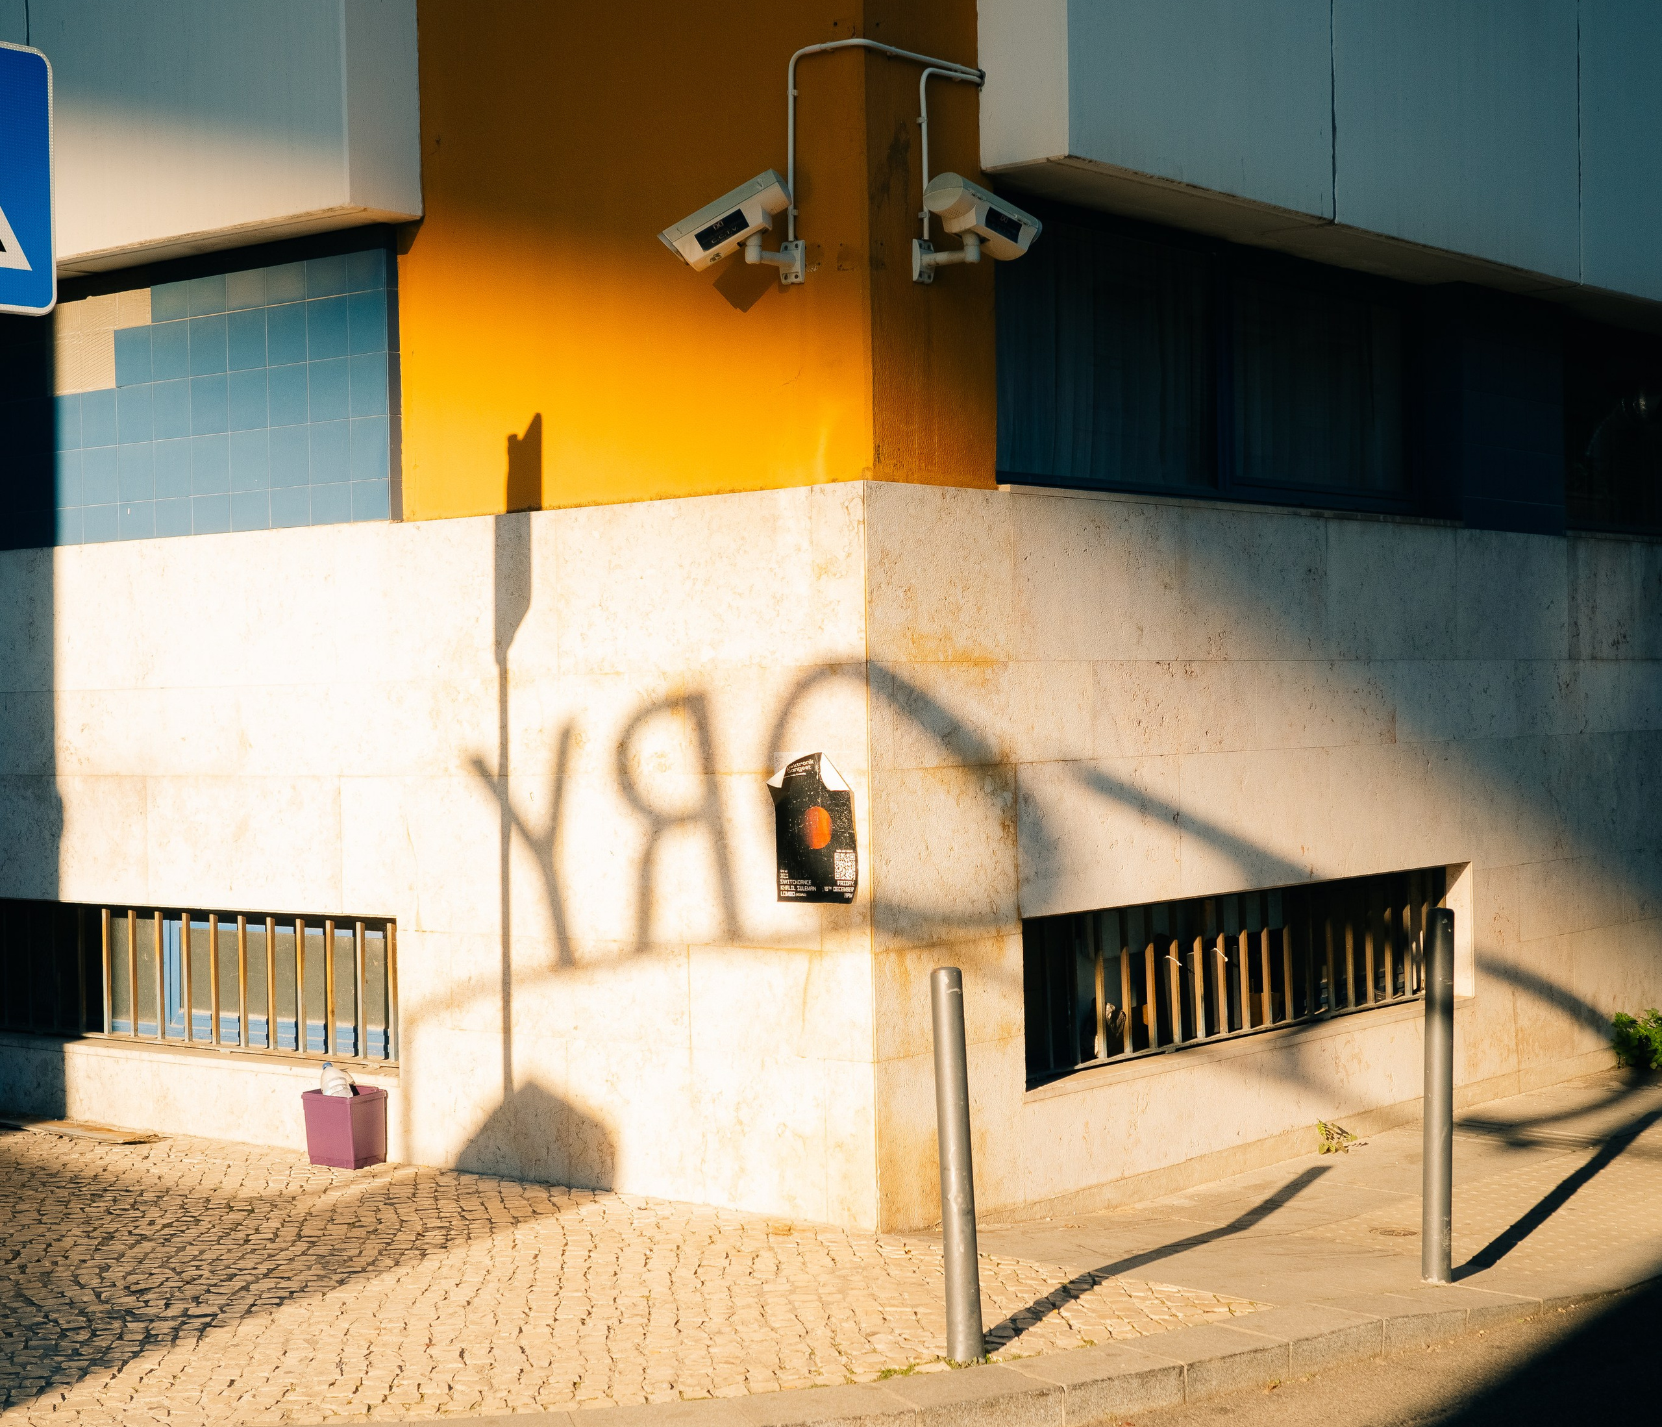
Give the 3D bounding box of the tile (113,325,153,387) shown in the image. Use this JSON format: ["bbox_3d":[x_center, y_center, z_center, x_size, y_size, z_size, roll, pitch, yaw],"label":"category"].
[{"bbox_3d":[-2.464,-1.263,9.799,0.198,0.200,0.010,-1,0,37],"label":"tile"}]

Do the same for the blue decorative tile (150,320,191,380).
[{"bbox_3d":[-2.244,-1.229,9.425,0.197,0.198,0.010,-1,0,39],"label":"blue decorative tile"}]

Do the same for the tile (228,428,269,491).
[{"bbox_3d":[-1.923,-0.832,9.179,0.197,0.198,0.010,-1,0,39],"label":"tile"}]

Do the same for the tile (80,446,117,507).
[{"bbox_3d":[-2.617,-0.843,9.922,0.198,0.200,0.010,-1,0,37],"label":"tile"}]

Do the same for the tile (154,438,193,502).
[{"bbox_3d":[-2.299,-0.850,9.685,0.198,0.200,0.010,-1,0,37],"label":"tile"}]

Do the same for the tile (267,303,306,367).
[{"bbox_3d":[-1.775,-1.236,9.052,0.199,0.198,0.010,-1,0,39],"label":"tile"}]

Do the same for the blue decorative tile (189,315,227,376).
[{"bbox_3d":[-2.087,-1.231,9.301,0.199,0.198,0.010,-1,0,39],"label":"blue decorative tile"}]

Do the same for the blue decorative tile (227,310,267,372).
[{"bbox_3d":[-1.973,-1.261,9.364,0.200,0.200,0.010,-1,1,38],"label":"blue decorative tile"}]

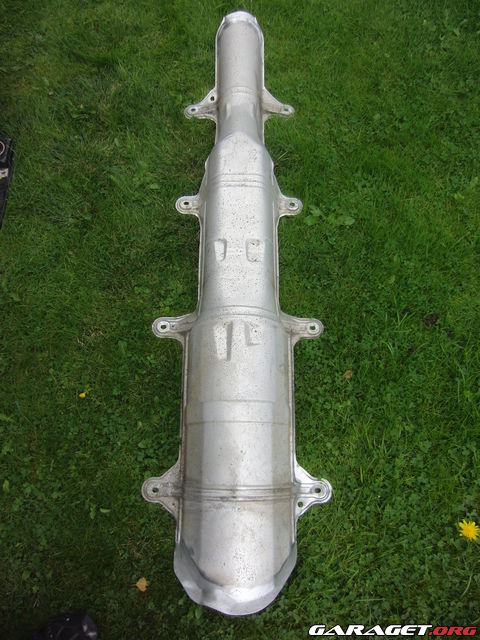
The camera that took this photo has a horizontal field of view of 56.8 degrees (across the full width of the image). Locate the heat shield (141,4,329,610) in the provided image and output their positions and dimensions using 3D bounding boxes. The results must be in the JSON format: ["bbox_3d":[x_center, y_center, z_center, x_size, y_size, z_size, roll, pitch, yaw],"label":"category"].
[{"bbox_3d":[-0.002,-0.228,1.047,0.360,0.110,1.558,0,67,0],"label":"heat shield"}]

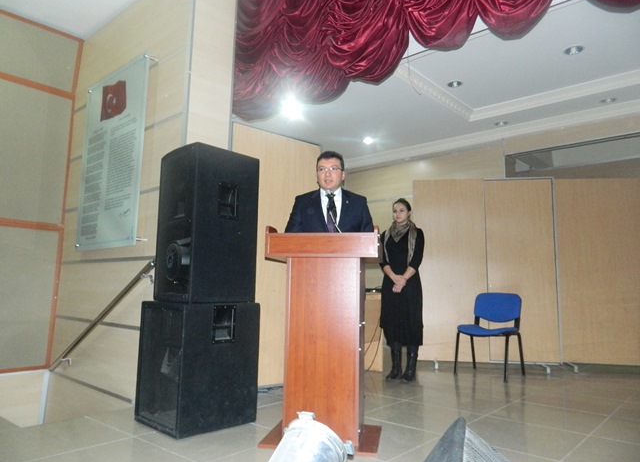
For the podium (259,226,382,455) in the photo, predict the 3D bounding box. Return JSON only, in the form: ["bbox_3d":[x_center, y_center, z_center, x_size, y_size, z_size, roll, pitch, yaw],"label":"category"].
[{"bbox_3d":[0.040,0.556,2.573,0.580,1.120,0.510,0,-8,9],"label":"podium"}]

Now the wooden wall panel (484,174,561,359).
[{"bbox_3d":[2.226,0.413,5.099,0.785,2.030,0.060,0,-8,7],"label":"wooden wall panel"}]

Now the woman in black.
[{"bbox_3d":[0.769,0.530,4.413,0.450,1.700,0.320,-4,-9,30],"label":"woman in black"}]

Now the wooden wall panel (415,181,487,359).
[{"bbox_3d":[1.450,0.407,5.148,0.810,2.030,0.060,0,-8,6],"label":"wooden wall panel"}]

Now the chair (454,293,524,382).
[{"bbox_3d":[1.681,1.025,4.616,0.510,0.805,0.520,-6,-11,42],"label":"chair"}]

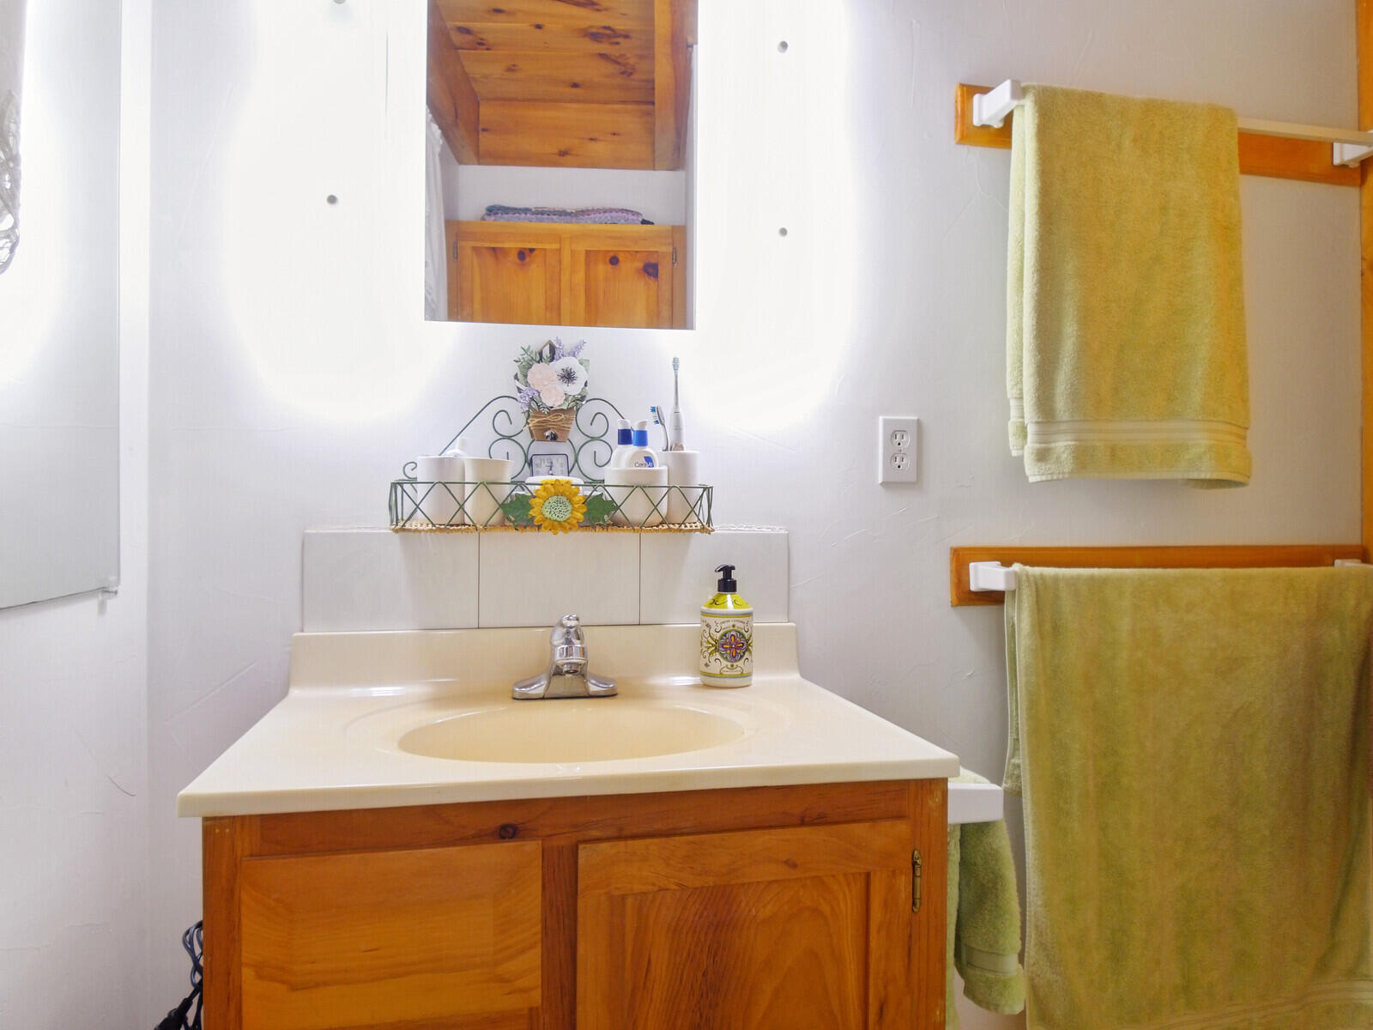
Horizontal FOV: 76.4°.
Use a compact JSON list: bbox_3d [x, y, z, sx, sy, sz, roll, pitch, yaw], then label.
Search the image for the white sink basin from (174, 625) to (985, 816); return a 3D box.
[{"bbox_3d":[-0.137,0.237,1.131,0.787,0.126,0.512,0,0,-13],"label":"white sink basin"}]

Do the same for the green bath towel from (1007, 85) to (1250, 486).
[{"bbox_3d":[0.767,-0.384,1.515,0.442,0.658,0.080,0,0,-13],"label":"green bath towel"}]

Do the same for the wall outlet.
[{"bbox_3d":[0.367,-0.111,1.503,0.071,0.115,0.008,0,0,-13],"label":"wall outlet"}]

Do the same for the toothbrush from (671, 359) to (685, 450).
[{"bbox_3d":[-0.014,-0.129,1.358,0.022,0.232,0.027,-1,3,-6],"label":"toothbrush"}]

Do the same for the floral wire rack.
[{"bbox_3d":[-0.197,-0.079,1.321,0.468,0.211,0.113,0,0,-13],"label":"floral wire rack"}]

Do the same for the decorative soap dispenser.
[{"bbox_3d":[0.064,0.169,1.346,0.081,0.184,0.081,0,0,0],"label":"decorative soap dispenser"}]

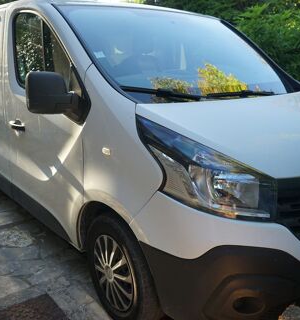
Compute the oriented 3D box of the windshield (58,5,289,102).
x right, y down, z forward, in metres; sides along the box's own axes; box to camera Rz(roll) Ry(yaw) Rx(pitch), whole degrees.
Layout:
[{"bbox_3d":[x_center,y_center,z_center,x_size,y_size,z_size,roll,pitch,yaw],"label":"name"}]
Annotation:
[{"bbox_3d":[0.352,-0.725,2.498,1.550,0.200,1.080,-12,49,-38],"label":"windshield"}]

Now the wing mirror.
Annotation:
[{"bbox_3d":[-0.526,-0.348,2.042,0.250,0.270,0.230,-12,20,-38],"label":"wing mirror"}]

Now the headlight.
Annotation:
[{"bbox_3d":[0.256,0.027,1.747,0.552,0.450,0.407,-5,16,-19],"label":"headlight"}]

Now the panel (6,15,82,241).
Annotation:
[{"bbox_3d":[-0.686,-0.261,2.495,0.200,1.460,1.220,-12,20,-38],"label":"panel"}]

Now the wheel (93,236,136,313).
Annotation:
[{"bbox_3d":[-0.174,0.647,2.200,0.150,0.435,0.435,-11,19,-35],"label":"wheel"}]

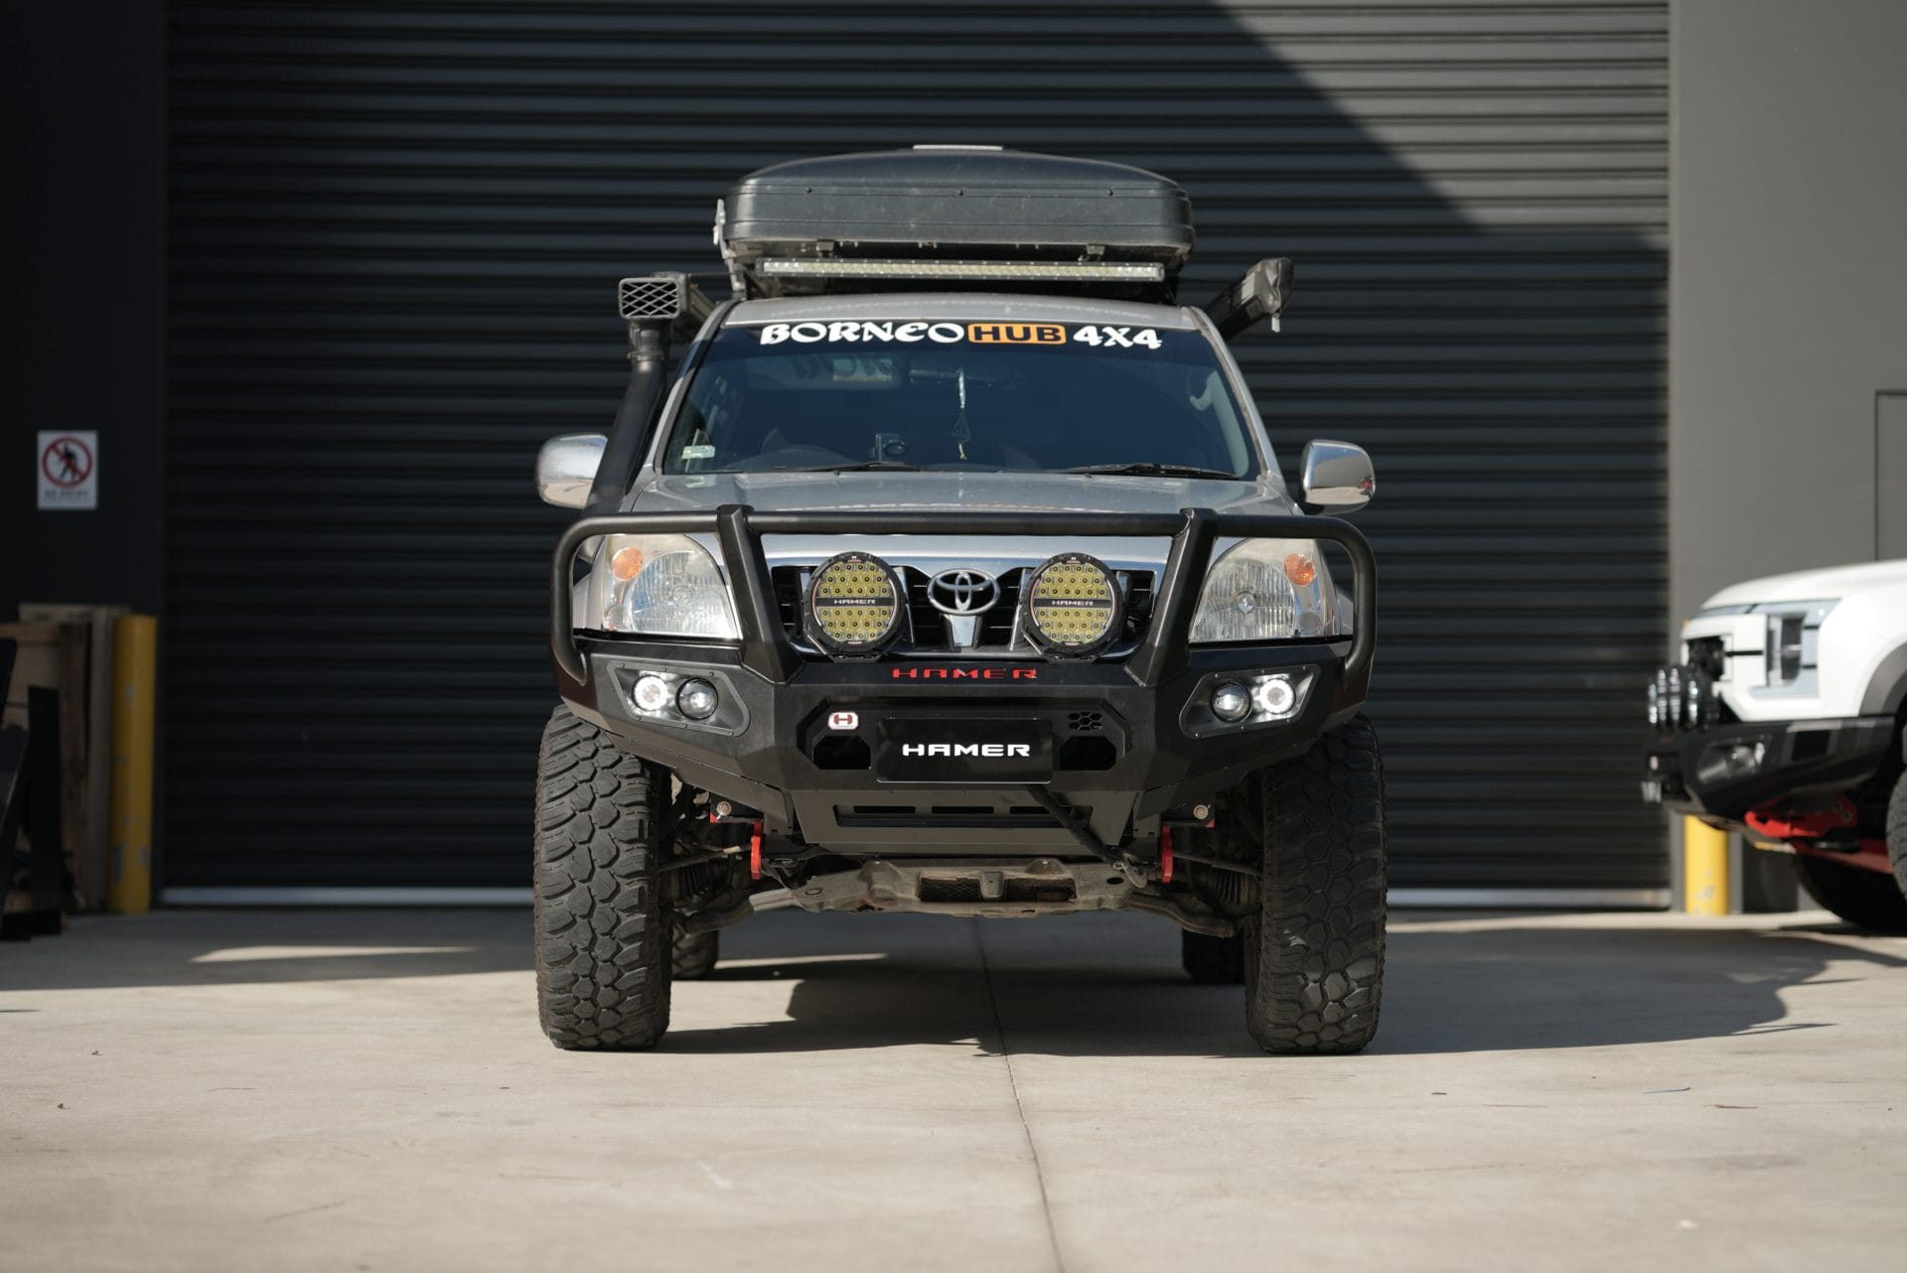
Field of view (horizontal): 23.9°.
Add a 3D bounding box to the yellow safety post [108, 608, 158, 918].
[{"bbox_3d":[-3.200,0.499,17.560,0.168,1.170,0.168,1,-1,0],"label":"yellow safety post"}]

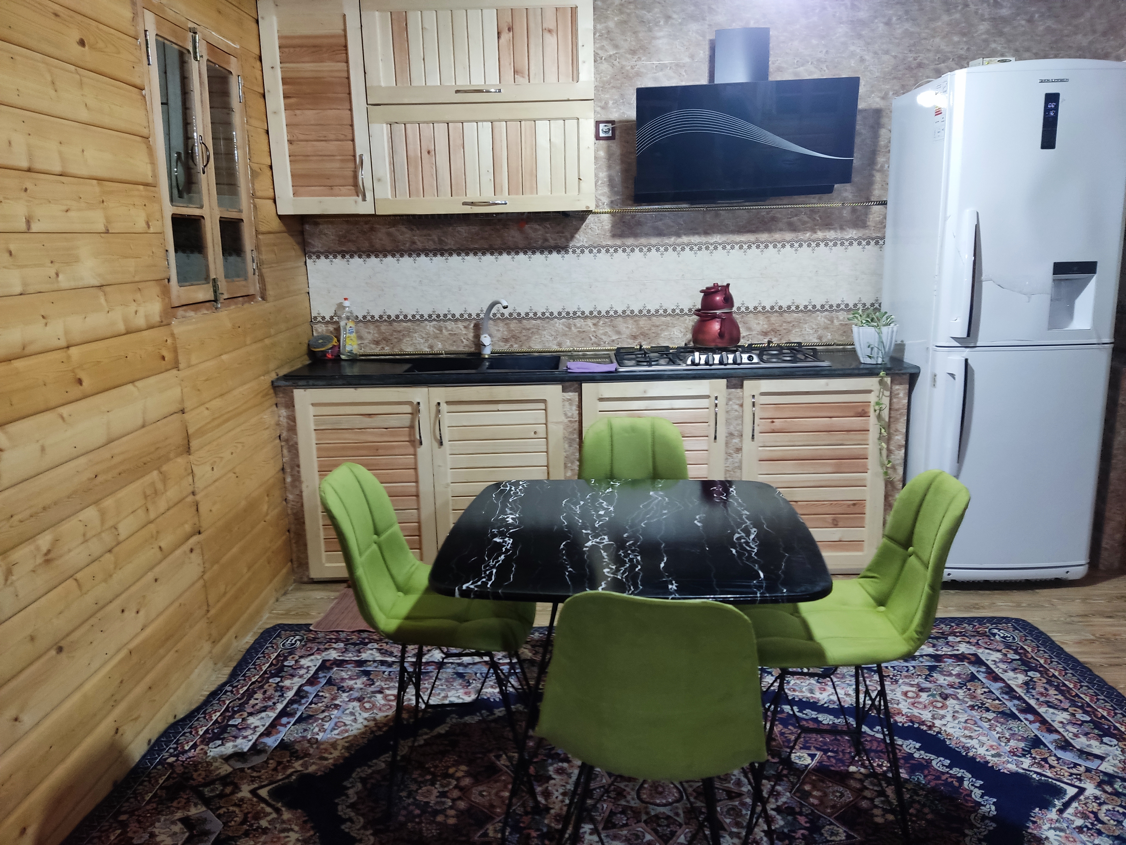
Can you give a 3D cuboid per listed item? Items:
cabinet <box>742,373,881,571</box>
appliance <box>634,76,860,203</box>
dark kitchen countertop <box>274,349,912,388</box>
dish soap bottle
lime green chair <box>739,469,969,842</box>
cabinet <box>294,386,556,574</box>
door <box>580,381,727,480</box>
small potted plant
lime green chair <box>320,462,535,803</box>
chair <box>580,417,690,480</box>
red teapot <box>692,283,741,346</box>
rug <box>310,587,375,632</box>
[{"bbox_3d":[1.016,0.232,3.305,0.575,0.823,0.035,-1,12,2],"label":"cabinet"},{"bbox_3d":[0.758,-1.197,3.510,0.890,0.440,0.340,-1,12,2],"label":"appliance"},{"bbox_3d":[0.130,-0.255,3.595,2.650,0.046,0.600,-1,13,1],"label":"dark kitchen countertop"},{"bbox_3d":[-1.004,-0.438,3.788,0.060,0.282,0.092,6,15,29],"label":"dish soap bottle"},{"bbox_3d":[0.668,0.519,1.993,0.510,0.845,0.430,-1,12,0],"label":"lime green chair"},{"bbox_3d":[-0.529,0.201,3.635,1.090,0.820,0.560,-1,12,2],"label":"cabinet"},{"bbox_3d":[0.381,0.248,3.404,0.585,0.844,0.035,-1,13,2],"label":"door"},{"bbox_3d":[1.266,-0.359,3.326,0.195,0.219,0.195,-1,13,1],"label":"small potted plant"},{"bbox_3d":[-0.319,0.516,2.112,0.500,0.845,0.430,-1,12,4],"label":"lime green chair"},{"bbox_3d":[0.219,0.436,2.430,0.430,0.845,0.510,-1,12,3],"label":"chair"},{"bbox_3d":[0.669,-0.467,3.528,0.205,0.269,0.220,-1,13,0],"label":"red teapot"},{"bbox_3d":[-0.641,0.746,3.260,0.620,0.012,0.390,0,13,7],"label":"rug"}]

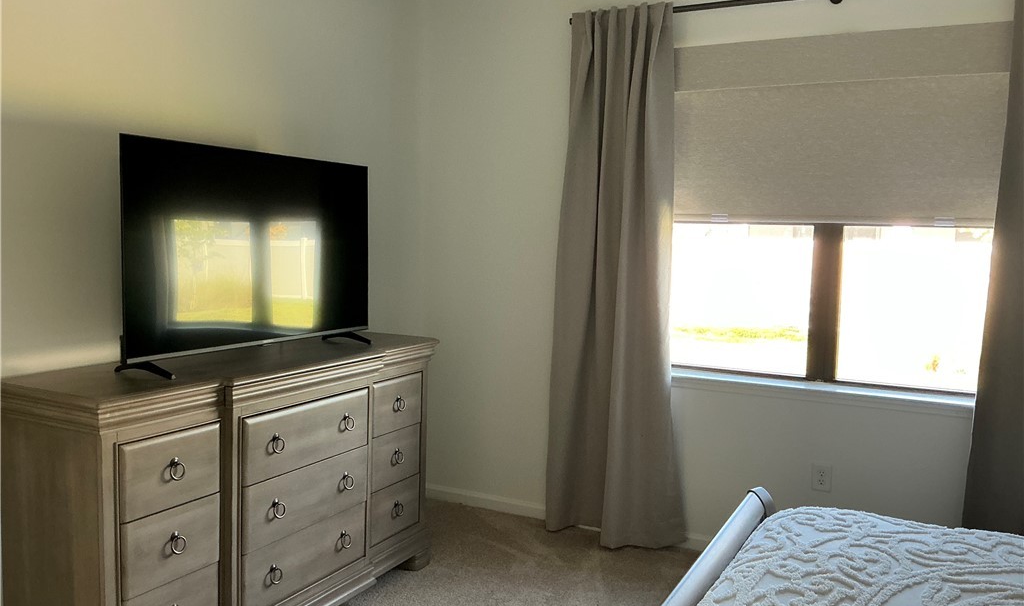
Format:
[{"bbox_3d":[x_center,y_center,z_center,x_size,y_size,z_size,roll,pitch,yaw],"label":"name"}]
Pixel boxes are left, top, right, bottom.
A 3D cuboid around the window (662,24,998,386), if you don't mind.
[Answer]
[{"bbox_3d":[1.414,-0.398,3.709,1.620,1.540,0.110,4,5,28],"label":"window"}]

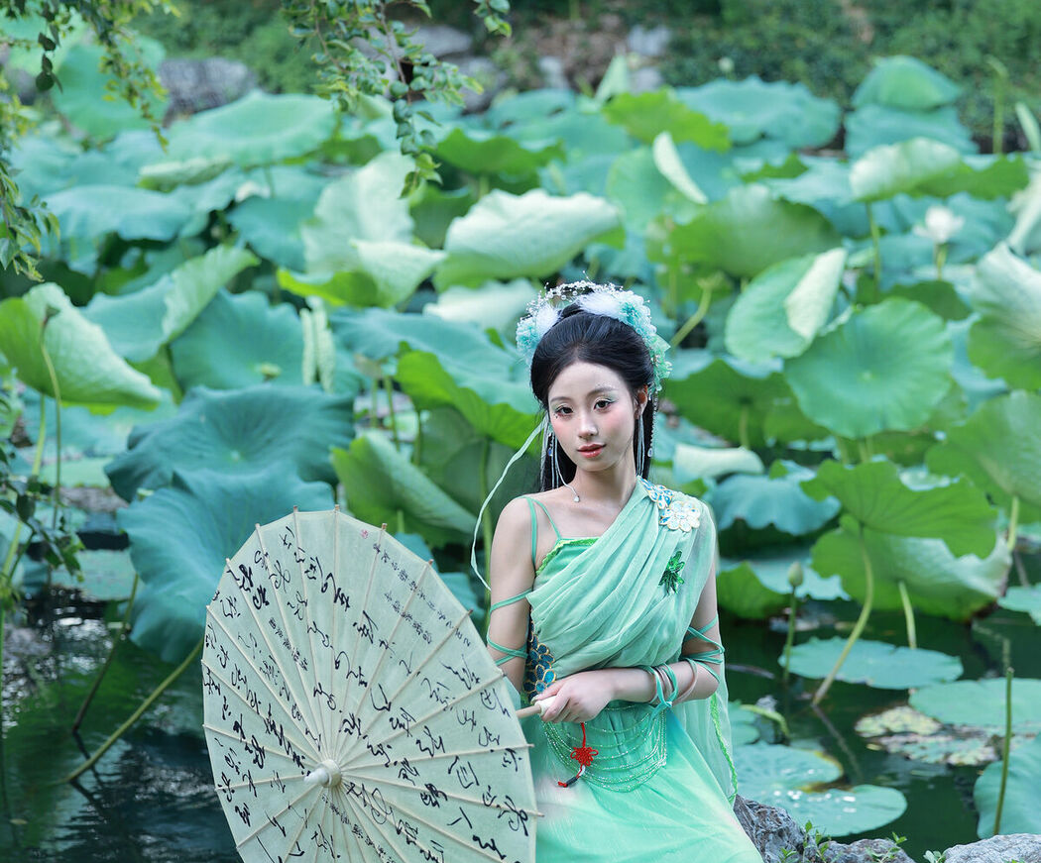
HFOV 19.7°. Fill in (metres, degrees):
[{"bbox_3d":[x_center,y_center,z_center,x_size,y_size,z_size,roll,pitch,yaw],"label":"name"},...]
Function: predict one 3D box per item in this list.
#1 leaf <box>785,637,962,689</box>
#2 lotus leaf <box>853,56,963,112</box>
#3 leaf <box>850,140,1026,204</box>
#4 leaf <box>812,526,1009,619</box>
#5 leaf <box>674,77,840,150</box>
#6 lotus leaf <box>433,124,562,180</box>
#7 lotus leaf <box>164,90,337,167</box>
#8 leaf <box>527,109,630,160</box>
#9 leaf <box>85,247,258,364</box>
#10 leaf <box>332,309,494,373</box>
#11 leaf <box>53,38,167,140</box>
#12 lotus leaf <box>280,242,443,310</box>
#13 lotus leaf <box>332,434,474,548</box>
[{"bbox_3d":[0.944,0.620,8.000,0.475,0.040,0.460,0,12,0],"label":"leaf"},{"bbox_3d":[1.616,-1.450,12.500,0.460,0.200,0.430,0,11,0],"label":"lotus leaf"},{"bbox_3d":[1.450,-0.901,10.400,0.600,0.180,0.500,0,12,0],"label":"leaf"},{"bbox_3d":[1.005,0.363,7.700,0.510,0.200,0.420,0,11,0],"label":"leaf"},{"bbox_3d":[0.957,-1.285,12.100,0.660,0.220,0.580,0,12,0],"label":"leaf"},{"bbox_3d":[-0.091,-1.123,12.000,0.520,0.200,0.450,0,12,0],"label":"lotus leaf"},{"bbox_3d":[-0.946,-1.064,10.500,0.610,0.230,0.500,0,11,0],"label":"lotus leaf"},{"bbox_3d":[0.194,-1.122,11.300,0.480,0.190,0.420,0,11,0],"label":"leaf"},{"bbox_3d":[-1.085,-0.392,9.300,0.540,0.330,0.450,0,12,0],"label":"leaf"},{"bbox_3d":[-0.323,-0.273,9.000,0.490,0.150,0.460,0,12,0],"label":"leaf"},{"bbox_3d":[-1.594,-1.331,11.600,0.450,0.380,0.280,0,11,0],"label":"leaf"},{"bbox_3d":[-0.458,-0.452,8.700,0.480,0.200,0.400,0,11,0],"label":"lotus leaf"},{"bbox_3d":[-0.306,0.156,7.900,0.390,0.270,0.360,0,11,0],"label":"lotus leaf"}]

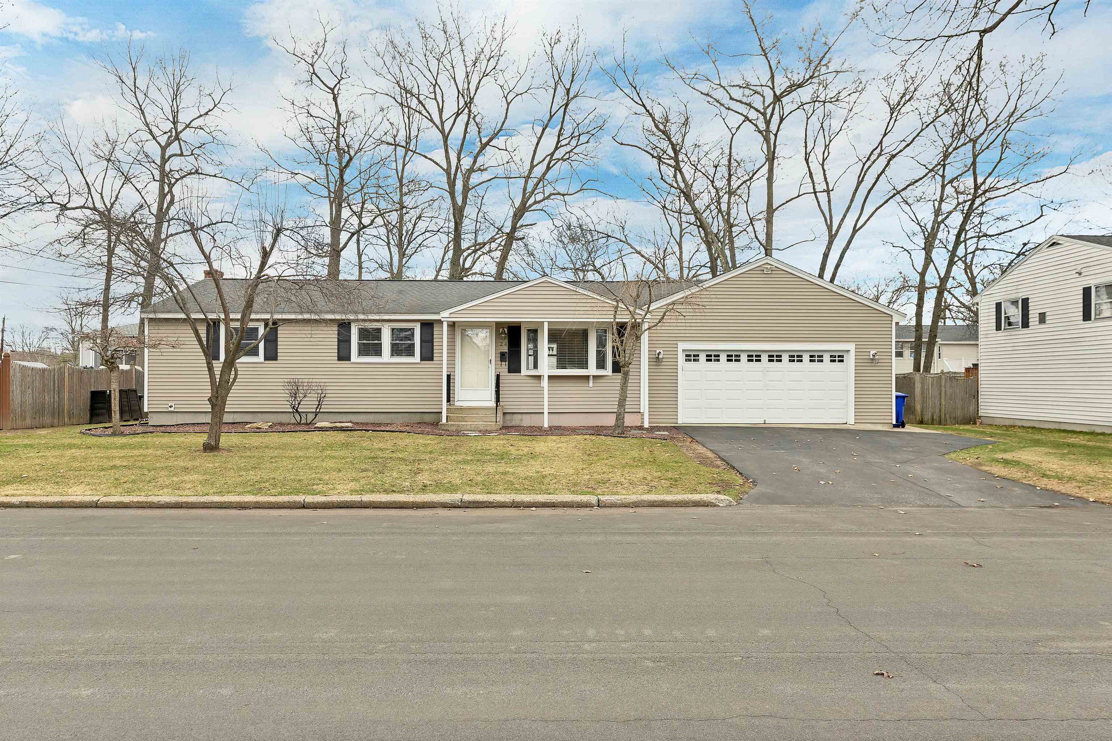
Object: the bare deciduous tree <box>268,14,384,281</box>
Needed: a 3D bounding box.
[{"bbox_3d":[-11.804,-8.032,38.000,6.013,19.928,5.713,0,-1,-2],"label":"bare deciduous tree"}]

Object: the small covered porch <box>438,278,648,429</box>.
[{"bbox_3d":[-0.330,-0.440,19.750,5.450,3.920,1.750,0,0,-1],"label":"small covered porch"}]

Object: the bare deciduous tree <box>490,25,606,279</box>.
[{"bbox_3d":[-0.350,-6.860,33.000,5.200,17.000,5.400,0,0,-1],"label":"bare deciduous tree"}]

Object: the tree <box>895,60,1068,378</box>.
[{"bbox_3d":[20.678,-6.728,36.000,8.482,17.264,8.058,0,-1,-2],"label":"tree"}]

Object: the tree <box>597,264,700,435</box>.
[{"bbox_3d":[2.190,-0.500,17.700,2.450,4.050,2.300,0,0,-1],"label":"tree"}]

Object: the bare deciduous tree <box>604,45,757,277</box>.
[{"bbox_3d":[6.224,-7.151,37.000,7.633,18.139,7.252,0,-1,-2],"label":"bare deciduous tree"}]

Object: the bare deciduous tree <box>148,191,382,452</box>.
[{"bbox_3d":[-5.500,-0.940,14.000,4.450,4.950,4.000,0,0,-1],"label":"bare deciduous tree"}]

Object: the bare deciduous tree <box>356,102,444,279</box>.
[{"bbox_3d":[-8.627,-6.438,41.000,4.902,16.825,4.657,0,-1,-2],"label":"bare deciduous tree"}]

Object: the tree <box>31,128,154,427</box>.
[{"bbox_3d":[-11.100,-2.270,17.900,3.050,7.550,2.900,0,0,-1],"label":"tree"}]

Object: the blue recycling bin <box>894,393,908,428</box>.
[{"bbox_3d":[10.220,1.200,22.250,0.740,1.090,0.630,0,-1,21],"label":"blue recycling bin"}]

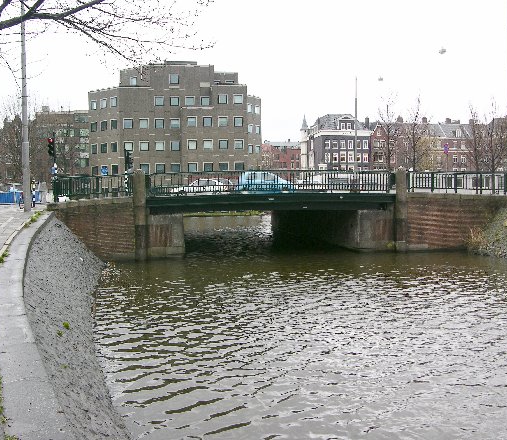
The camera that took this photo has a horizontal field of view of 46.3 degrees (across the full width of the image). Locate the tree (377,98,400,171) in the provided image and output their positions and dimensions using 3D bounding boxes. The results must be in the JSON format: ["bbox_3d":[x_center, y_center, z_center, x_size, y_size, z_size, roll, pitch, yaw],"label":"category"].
[{"bbox_3d":[11.812,-6.351,51.727,2.400,8.390,2.400,-1,3,0],"label":"tree"}]

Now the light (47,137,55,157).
[{"bbox_3d":[-9.671,-3.486,28.339,0.330,0.920,0.330,0,3,9],"label":"light"}]

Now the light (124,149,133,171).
[{"bbox_3d":[-6.701,-3.248,31.861,0.380,0.980,0.330,0,3,12],"label":"light"}]

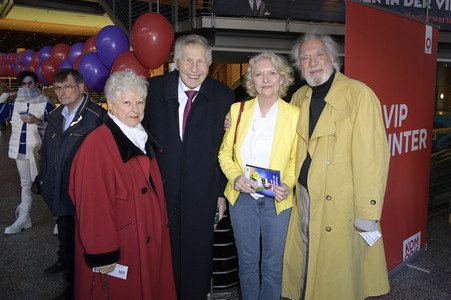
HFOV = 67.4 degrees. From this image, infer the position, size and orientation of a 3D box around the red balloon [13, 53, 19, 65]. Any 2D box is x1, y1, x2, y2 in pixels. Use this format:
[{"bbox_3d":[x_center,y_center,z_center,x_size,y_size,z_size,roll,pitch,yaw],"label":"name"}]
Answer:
[{"bbox_3d":[-5.512,-2.383,9.000,0.280,0.350,0.280,-1,9,0],"label":"red balloon"}]

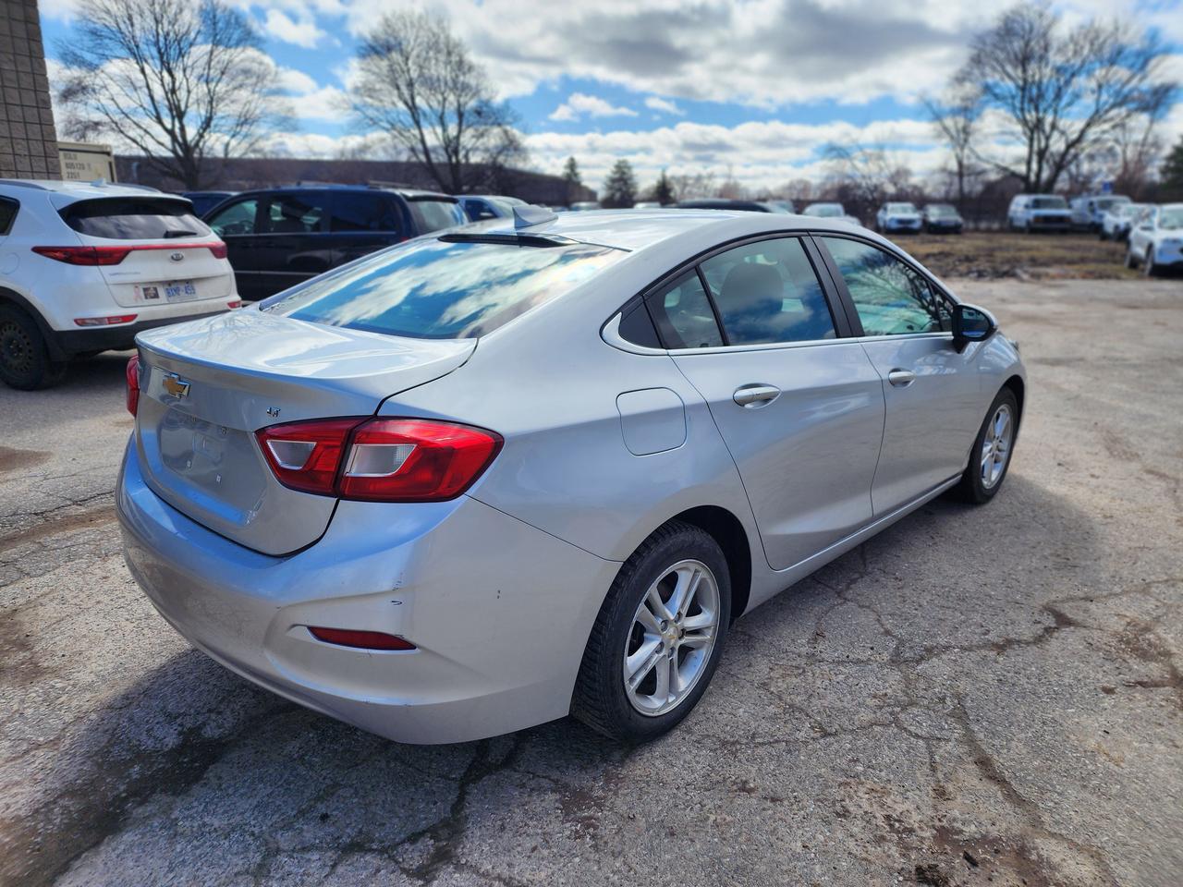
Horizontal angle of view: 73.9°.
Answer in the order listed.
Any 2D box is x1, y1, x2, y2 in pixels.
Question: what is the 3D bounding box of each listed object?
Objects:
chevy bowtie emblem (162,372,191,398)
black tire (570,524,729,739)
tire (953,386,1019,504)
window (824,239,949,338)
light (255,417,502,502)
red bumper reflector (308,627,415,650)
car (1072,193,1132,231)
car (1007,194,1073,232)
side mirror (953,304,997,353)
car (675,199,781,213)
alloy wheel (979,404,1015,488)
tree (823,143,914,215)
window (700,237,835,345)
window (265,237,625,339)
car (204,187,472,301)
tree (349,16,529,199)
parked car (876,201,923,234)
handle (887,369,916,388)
[{"bbox_3d":[-1.032,-0.141,1.952,0.180,0.060,0.020,16,22,42],"label":"chevy bowtie emblem"},{"bbox_3d":[0.164,0.523,2.275,0.210,0.630,0.635,16,22,41],"label":"black tire"},{"bbox_3d":[2.039,-0.005,4.153,0.210,0.635,0.635,16,22,42],"label":"tire"},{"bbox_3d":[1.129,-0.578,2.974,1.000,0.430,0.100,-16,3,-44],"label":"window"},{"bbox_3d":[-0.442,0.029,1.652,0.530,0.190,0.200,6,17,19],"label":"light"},{"bbox_3d":[-0.484,0.400,1.629,0.240,0.055,0.050,5,17,13],"label":"red bumper reflector"},{"bbox_3d":[32.305,-14.499,49.671,2.050,2.100,5.500,7,17,19],"label":"car"},{"bbox_3d":[24.235,-12.521,42.767,2.000,2.000,5.500,6,17,17],"label":"car"},{"bbox_3d":[1.565,-0.476,3.209,0.190,0.175,0.130,16,22,41],"label":"side mirror"},{"bbox_3d":[4.045,-6.466,23.814,4.700,1.720,1.850,3,17,10],"label":"car"},{"bbox_3d":[2.061,0.001,4.133,0.160,0.445,0.445,16,22,42],"label":"alloy wheel"},{"bbox_3d":[24.118,-22.007,67.558,7.300,6.400,7.000,1,16,0],"label":"tree"},{"bbox_3d":[0.559,-0.468,2.479,0.650,0.370,0.040,-16,-1,-44],"label":"window"},{"bbox_3d":[-0.485,-0.517,2.430,1.200,0.080,0.670,16,44,42],"label":"window"},{"bbox_3d":[-4.535,-3.103,12.575,5.100,1.750,1.950,5,17,16],"label":"car"},{"bbox_3d":[-9.982,-20.630,51.295,11.500,13.600,11.000,-3,17,-10],"label":"tree"},{"bbox_3d":[16.771,-12.346,42.946,1.850,1.630,4.600,5,17,14],"label":"parked car"},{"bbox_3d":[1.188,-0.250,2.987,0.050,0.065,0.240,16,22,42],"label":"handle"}]

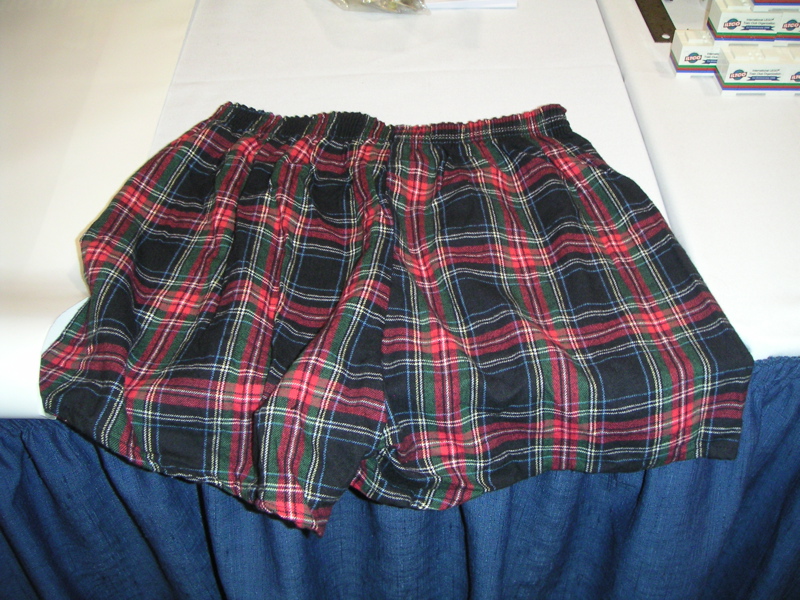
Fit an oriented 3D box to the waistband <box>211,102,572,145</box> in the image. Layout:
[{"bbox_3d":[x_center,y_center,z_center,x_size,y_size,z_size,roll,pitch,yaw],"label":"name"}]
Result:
[{"bbox_3d":[-0.007,-0.180,0.879,0.355,0.020,0.050,0,46,0],"label":"waistband"}]

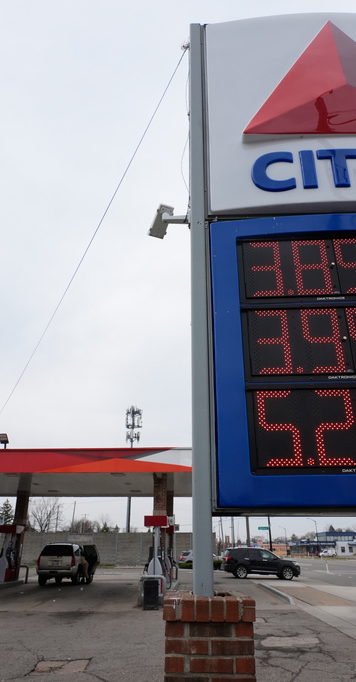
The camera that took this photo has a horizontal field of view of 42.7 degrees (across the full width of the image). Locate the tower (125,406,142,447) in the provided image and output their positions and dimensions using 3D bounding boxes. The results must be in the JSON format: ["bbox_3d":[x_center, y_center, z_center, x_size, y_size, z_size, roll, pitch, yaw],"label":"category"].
[{"bbox_3d":[-9.900,28.663,94.675,3.600,30.200,3.600,0,-25,0],"label":"tower"}]

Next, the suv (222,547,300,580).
[{"bbox_3d":[5.300,14.062,28.810,5.040,1.780,2.000,0,-25,1],"label":"suv"}]

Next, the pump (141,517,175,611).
[{"bbox_3d":[-0.865,8.251,17.556,0.950,2.750,1.200,0,-25,1],"label":"pump"}]

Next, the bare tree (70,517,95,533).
[{"bbox_3d":[-17.698,35.832,82.540,5.000,7.200,5.000,5,-25,-10],"label":"bare tree"}]

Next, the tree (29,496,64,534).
[{"bbox_3d":[-21.765,29.986,74.215,6.800,10.800,6.800,7,-26,-14],"label":"tree"}]

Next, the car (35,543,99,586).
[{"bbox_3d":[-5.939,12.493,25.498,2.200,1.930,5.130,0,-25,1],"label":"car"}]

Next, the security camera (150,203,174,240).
[{"bbox_3d":[-0.119,-0.859,3.283,0.105,0.085,0.245,9,-38,-17],"label":"security camera"}]

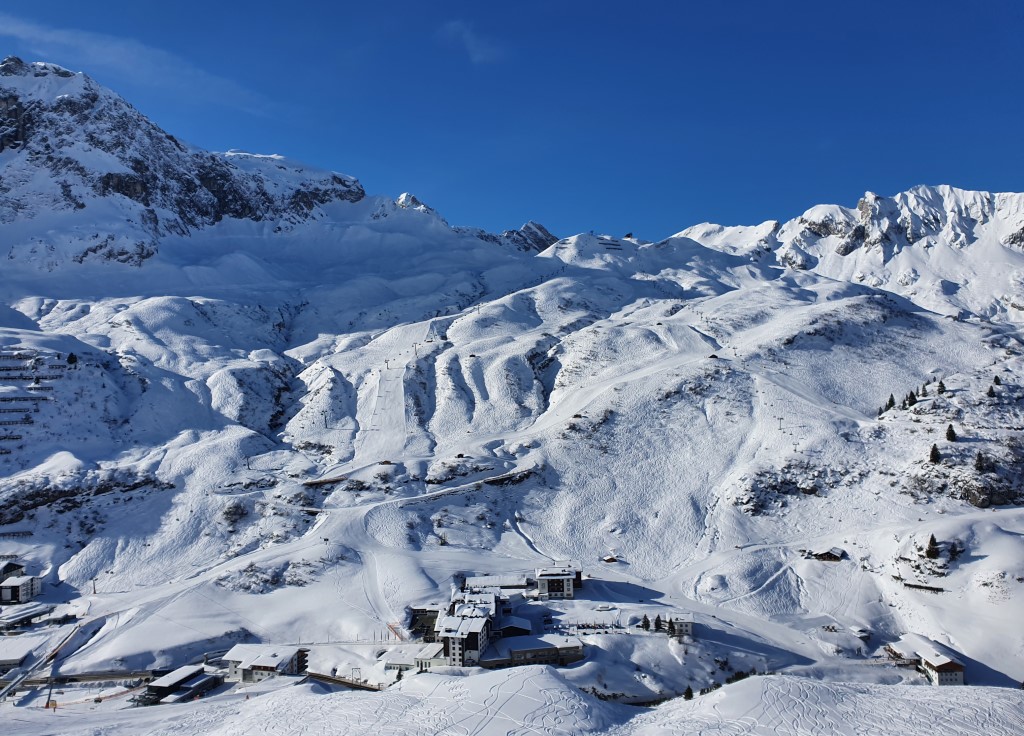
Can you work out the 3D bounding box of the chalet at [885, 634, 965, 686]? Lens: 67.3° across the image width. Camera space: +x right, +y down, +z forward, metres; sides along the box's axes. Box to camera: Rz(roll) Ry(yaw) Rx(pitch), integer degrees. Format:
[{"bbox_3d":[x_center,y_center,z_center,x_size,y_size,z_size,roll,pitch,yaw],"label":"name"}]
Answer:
[{"bbox_3d":[223.970,159.060,415.710,25.000,14.000,34.500,-1,0,0],"label":"chalet"}]

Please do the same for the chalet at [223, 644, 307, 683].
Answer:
[{"bbox_3d":[-122.830,148.930,388.490,33.000,13.000,23.000,-1,0,12],"label":"chalet"}]

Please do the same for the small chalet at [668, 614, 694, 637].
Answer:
[{"bbox_3d":[96.260,146.880,441.690,15.500,9.500,14.000,-1,0,7],"label":"small chalet"}]

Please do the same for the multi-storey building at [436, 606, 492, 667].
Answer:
[{"bbox_3d":[-23.750,143.820,402.300,23.000,18.500,23.000,-1,0,13],"label":"multi-storey building"}]

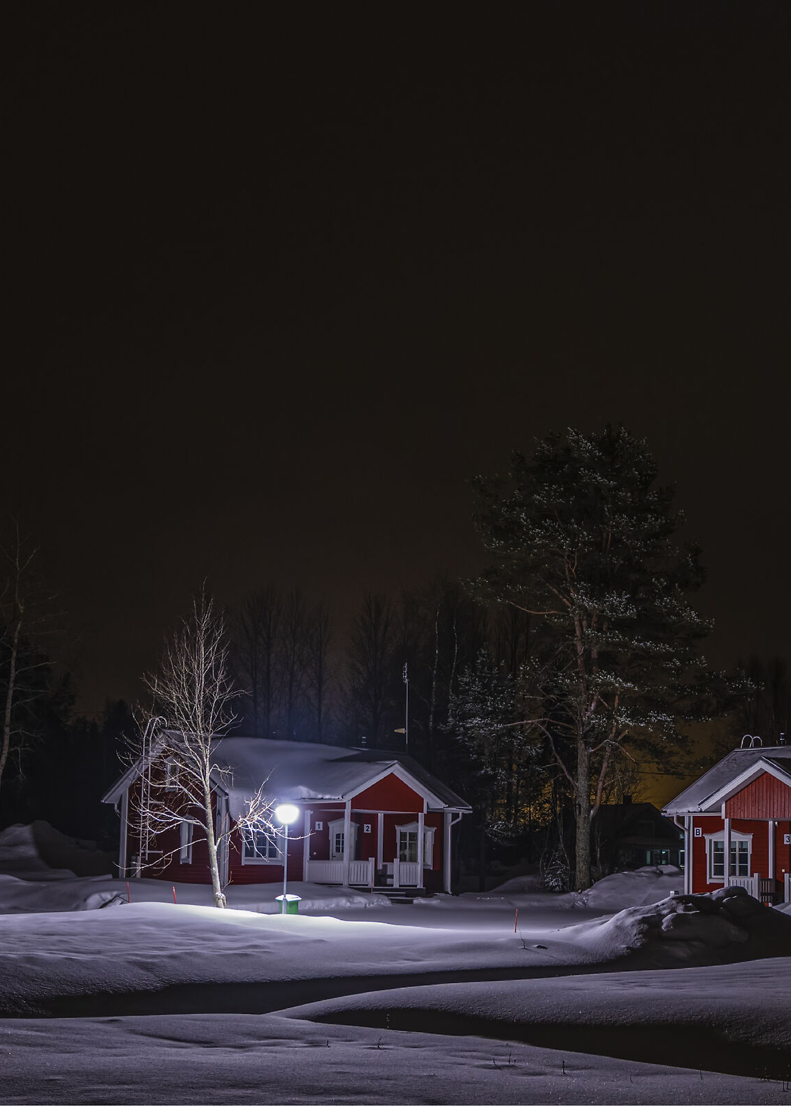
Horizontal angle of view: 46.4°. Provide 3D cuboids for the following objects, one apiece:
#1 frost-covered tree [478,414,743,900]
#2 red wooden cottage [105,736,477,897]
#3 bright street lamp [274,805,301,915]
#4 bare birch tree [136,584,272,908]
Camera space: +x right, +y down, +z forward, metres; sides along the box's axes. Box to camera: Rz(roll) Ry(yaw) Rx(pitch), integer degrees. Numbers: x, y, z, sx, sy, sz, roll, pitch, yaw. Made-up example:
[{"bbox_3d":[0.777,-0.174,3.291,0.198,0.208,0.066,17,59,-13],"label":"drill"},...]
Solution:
[{"bbox_3d":[8.264,3.573,36.332,10.728,18.529,10.192,0,-15,0],"label":"frost-covered tree"},{"bbox_3d":[-3.950,9.750,34.400,10.800,5.500,8.300,13,-20,-40],"label":"red wooden cottage"},{"bbox_3d":[-2.900,8.227,24.708,0.660,2.905,0.660,0,-15,0],"label":"bright street lamp"},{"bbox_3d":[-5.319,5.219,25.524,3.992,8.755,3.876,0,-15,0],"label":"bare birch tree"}]

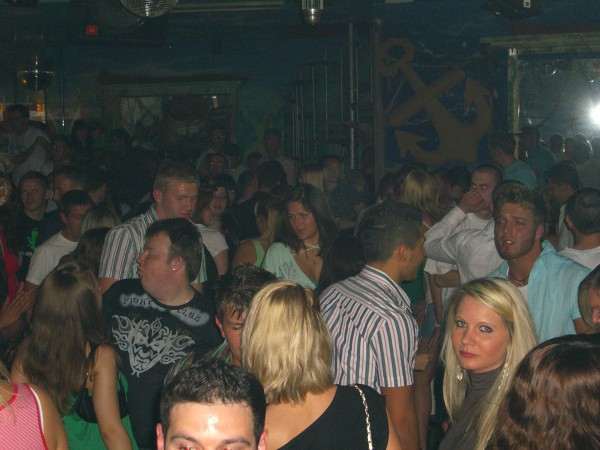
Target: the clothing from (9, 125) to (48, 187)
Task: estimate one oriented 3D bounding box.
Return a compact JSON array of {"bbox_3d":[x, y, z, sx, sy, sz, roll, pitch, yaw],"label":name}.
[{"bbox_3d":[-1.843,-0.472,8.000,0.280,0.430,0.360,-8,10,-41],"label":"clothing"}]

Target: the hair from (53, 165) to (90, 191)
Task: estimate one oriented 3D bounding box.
[{"bbox_3d":[-1.183,-0.246,6.100,0.185,0.145,0.190,4,9,33],"label":"hair"}]

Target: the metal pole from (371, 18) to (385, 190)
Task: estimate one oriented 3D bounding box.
[{"bbox_3d":[0.605,-0.948,9.200,0.070,1.320,0.070,-1,8,0],"label":"metal pole"}]

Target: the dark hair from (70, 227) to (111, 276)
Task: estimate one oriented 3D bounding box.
[{"bbox_3d":[-0.832,0.102,4.700,0.170,0.200,0.190,0,8,11],"label":"dark hair"}]

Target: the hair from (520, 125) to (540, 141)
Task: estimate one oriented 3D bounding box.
[{"bbox_3d":[1.741,-0.699,8.900,0.175,0.130,0.160,-6,9,-30],"label":"hair"}]

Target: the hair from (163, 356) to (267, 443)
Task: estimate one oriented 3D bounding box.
[{"bbox_3d":[-0.144,0.290,1.960,0.172,0.155,0.190,0,8,9],"label":"hair"}]

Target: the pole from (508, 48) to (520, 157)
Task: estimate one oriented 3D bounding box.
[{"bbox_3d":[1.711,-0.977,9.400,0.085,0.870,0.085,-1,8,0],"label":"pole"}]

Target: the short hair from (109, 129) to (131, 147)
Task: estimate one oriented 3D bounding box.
[{"bbox_3d":[-1.363,-0.661,8.900,0.165,0.145,0.180,2,8,20],"label":"short hair"}]

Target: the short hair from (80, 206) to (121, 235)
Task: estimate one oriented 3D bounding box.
[{"bbox_3d":[-0.863,-0.024,5.100,0.175,0.150,0.180,0,8,11],"label":"short hair"}]

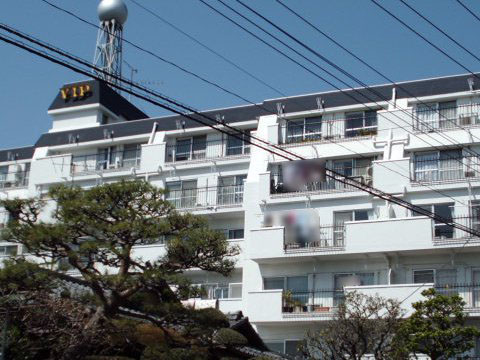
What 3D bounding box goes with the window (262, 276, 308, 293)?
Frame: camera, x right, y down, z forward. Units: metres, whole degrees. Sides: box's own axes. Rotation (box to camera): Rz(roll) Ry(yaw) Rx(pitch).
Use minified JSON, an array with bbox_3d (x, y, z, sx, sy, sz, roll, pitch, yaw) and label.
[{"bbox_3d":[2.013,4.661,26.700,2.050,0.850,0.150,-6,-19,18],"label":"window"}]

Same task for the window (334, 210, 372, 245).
[{"bbox_3d":[4.911,2.090,26.400,1.700,1.600,0.150,-6,-19,18],"label":"window"}]

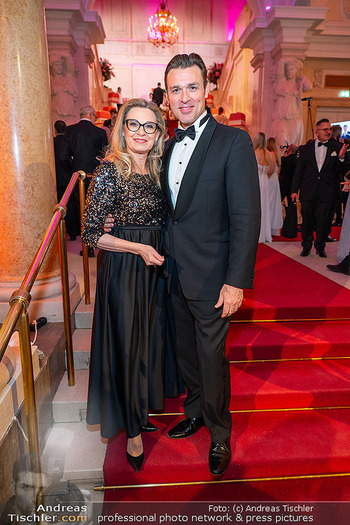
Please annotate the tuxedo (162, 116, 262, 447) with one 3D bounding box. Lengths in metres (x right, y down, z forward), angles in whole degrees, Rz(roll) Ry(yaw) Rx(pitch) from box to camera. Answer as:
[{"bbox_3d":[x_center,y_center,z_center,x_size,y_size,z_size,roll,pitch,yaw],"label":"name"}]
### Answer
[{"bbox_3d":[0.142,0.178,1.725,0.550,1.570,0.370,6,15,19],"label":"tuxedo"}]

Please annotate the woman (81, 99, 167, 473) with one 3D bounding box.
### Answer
[{"bbox_3d":[-0.220,0.151,1.699,0.470,1.720,0.440,-1,14,-8],"label":"woman"}]

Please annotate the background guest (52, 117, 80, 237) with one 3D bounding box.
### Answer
[{"bbox_3d":[-1.627,-1.209,5.252,0.500,1.730,0.340,2,14,5],"label":"background guest"}]

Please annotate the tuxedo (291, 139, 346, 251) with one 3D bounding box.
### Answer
[{"bbox_3d":[1.892,-0.881,4.635,0.700,1.460,0.380,4,14,12],"label":"tuxedo"}]

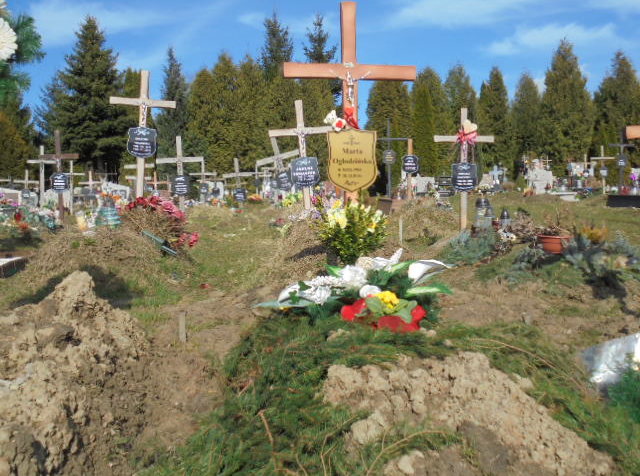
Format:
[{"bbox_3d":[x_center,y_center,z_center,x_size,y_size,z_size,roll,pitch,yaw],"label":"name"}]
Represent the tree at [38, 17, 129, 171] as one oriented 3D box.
[{"bbox_3d":[-10.120,-5.871,30.000,3.971,7.173,3.900,0,4,0],"label":"tree"}]

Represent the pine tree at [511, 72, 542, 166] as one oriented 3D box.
[{"bbox_3d":[8.992,-4.720,30.675,1.520,4.712,1.520,0,6,0],"label":"pine tree"}]

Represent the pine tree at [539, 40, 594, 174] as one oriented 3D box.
[{"bbox_3d":[10.333,-5.172,29.623,2.280,5.751,2.280,0,6,0],"label":"pine tree"}]

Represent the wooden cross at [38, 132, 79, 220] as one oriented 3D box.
[{"bbox_3d":[-4.379,-1.050,11.800,0.680,1.512,0.090,0,4,0],"label":"wooden cross"}]

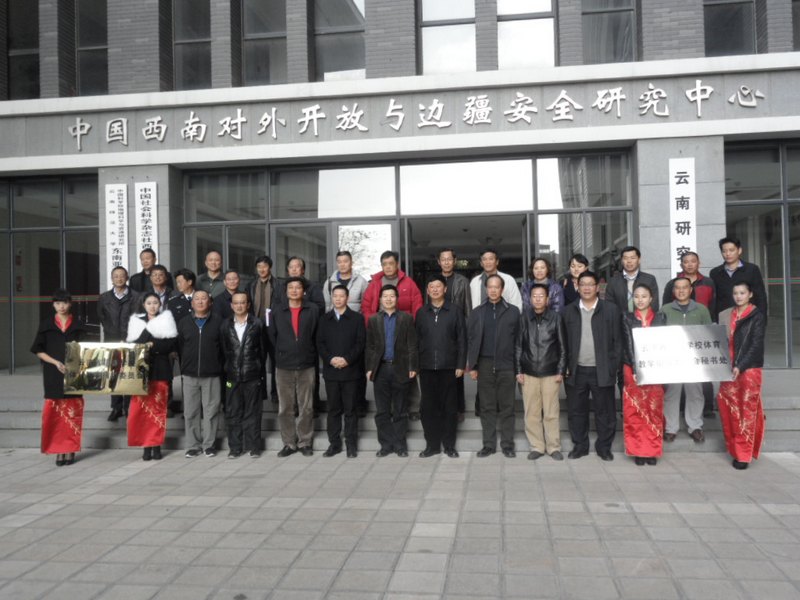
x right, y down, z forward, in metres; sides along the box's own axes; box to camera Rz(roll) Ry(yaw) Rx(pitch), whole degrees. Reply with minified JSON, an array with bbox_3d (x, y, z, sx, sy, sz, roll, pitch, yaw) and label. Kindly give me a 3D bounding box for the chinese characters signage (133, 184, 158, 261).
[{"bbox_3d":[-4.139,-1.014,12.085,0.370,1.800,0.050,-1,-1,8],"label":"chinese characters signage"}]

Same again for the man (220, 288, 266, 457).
[{"bbox_3d":[-1.587,0.737,7.451,0.463,1.655,0.340,-1,-1,-3],"label":"man"}]

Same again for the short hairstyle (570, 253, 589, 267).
[{"bbox_3d":[1.954,-0.415,8.073,0.200,0.190,0.220,-1,-1,8],"label":"short hairstyle"}]

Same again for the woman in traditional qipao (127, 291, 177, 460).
[{"bbox_3d":[-2.505,0.759,7.500,0.507,1.651,0.360,-1,-1,1],"label":"woman in traditional qipao"}]

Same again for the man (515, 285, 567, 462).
[{"bbox_3d":[1.353,0.673,7.073,0.480,1.663,0.300,-1,-1,12],"label":"man"}]

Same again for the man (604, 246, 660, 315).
[{"bbox_3d":[2.445,0.332,7.810,0.539,1.796,0.340,-1,-1,14],"label":"man"}]

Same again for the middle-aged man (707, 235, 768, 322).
[{"bbox_3d":[3.508,0.276,7.652,0.600,1.858,0.370,-2,-1,34],"label":"middle-aged man"}]

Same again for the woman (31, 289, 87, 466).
[{"bbox_3d":[-3.296,0.740,7.158,0.510,1.682,0.330,-1,-1,-10],"label":"woman"}]

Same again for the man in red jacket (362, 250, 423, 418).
[{"bbox_3d":[-0.082,0.370,8.023,0.620,1.814,0.380,-1,-1,8],"label":"man in red jacket"}]

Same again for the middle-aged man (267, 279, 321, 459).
[{"bbox_3d":[-1.070,0.665,7.499,0.490,1.795,0.300,-1,-1,-6],"label":"middle-aged man"}]

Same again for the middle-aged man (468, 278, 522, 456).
[{"bbox_3d":[0.911,0.618,7.131,0.530,1.748,0.330,-1,-1,10],"label":"middle-aged man"}]

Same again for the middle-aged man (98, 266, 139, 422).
[{"bbox_3d":[-3.204,0.482,8.447,0.520,1.730,0.300,-1,-1,-4],"label":"middle-aged man"}]

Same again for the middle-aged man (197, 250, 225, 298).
[{"bbox_3d":[-2.258,0.296,8.976,0.500,1.782,0.300,-1,-1,-8],"label":"middle-aged man"}]

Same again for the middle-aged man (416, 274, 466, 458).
[{"bbox_3d":[0.406,0.640,7.244,0.480,1.773,0.300,-1,-1,10],"label":"middle-aged man"}]

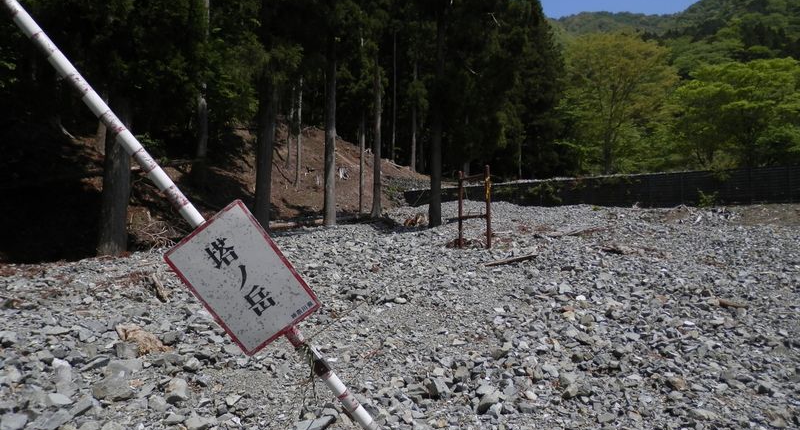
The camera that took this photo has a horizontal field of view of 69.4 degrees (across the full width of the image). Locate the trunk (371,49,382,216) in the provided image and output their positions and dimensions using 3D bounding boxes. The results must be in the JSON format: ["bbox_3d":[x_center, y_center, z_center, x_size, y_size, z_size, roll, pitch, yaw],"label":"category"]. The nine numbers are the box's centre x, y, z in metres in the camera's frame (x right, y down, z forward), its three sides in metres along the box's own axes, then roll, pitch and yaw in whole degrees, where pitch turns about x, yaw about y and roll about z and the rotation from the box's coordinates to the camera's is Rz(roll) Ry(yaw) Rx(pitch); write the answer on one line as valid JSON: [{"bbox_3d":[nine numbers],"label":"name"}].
[{"bbox_3d":[-0.814,-2.964,21.136,0.300,6.120,0.300,0,-3,0],"label":"trunk"}]

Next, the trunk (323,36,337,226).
[{"bbox_3d":[-2.081,-2.570,17.428,0.370,5.770,0.370,0,-3,0],"label":"trunk"}]

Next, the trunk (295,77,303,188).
[{"bbox_3d":[-4.279,-3.523,24.605,0.200,4.720,0.200,2,-3,0],"label":"trunk"}]

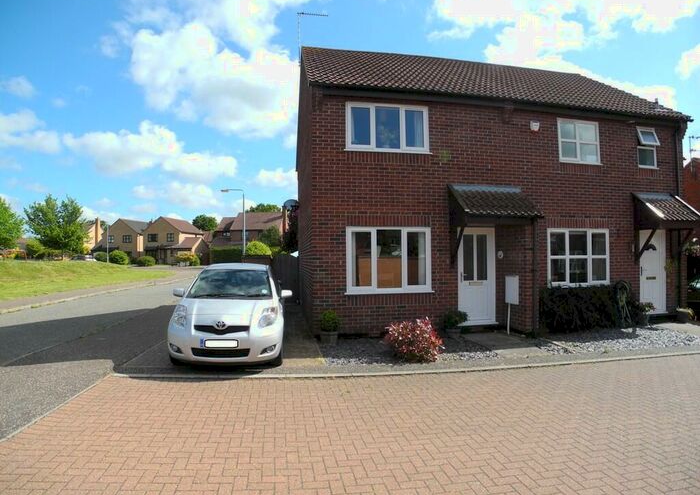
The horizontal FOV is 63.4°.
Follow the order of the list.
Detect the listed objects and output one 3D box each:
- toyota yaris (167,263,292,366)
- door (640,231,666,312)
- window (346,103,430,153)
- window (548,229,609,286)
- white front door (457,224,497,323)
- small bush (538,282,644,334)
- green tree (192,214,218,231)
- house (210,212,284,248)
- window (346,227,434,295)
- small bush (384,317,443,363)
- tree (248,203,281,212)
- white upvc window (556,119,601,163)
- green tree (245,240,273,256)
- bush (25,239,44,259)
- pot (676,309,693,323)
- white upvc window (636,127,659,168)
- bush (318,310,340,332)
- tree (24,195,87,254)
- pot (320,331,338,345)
[{"bbox_3d":[-1.880,0.970,9.450,1.740,1.520,3.780,0,-1,-4],"label":"toyota yaris"},{"bbox_3d":[7.054,0.577,13.168,0.900,2.080,0.100,0,-2,-14],"label":"door"},{"bbox_3d":[0.788,-2.395,11.445,1.790,1.050,0.100,0,-2,-14],"label":"window"},{"bbox_3d":[5.113,0.219,12.654,1.700,1.320,0.110,0,-1,-14],"label":"window"},{"bbox_3d":[2.677,0.598,11.888,0.880,2.080,0.100,0,-1,-14],"label":"white front door"},{"bbox_3d":[5.140,1.309,12.050,2.000,1.030,0.750,0,-2,-14],"label":"small bush"},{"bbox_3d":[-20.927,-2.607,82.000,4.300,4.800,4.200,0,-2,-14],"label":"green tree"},{"bbox_3d":[-13.151,-1.031,73.000,9.800,7.100,8.000,0,-1,2],"label":"house"},{"bbox_3d":[0.788,0.255,11.290,1.790,1.360,0.100,0,-2,-14],"label":"window"},{"bbox_3d":[1.059,1.528,9.300,0.860,0.720,0.800,0,-2,-14],"label":"small bush"},{"bbox_3d":[-13.591,-2.146,90.000,7.200,9.800,7.200,0,-1,-11],"label":"tree"},{"bbox_3d":[5.170,-2.362,12.739,1.210,1.050,0.100,0,-2,-14],"label":"white upvc window"},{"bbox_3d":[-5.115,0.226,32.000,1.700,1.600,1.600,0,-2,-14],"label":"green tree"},{"bbox_3d":[-32.880,0.270,59.000,2.100,2.100,2.100,0,0,0],"label":"bush"},{"bbox_3d":[7.739,1.608,13.100,0.380,0.330,0.360,0,-1,-14],"label":"pot"},{"bbox_3d":[6.989,-2.342,13.268,0.620,1.050,0.180,0,-1,-14],"label":"white upvc window"},{"bbox_3d":[-0.375,1.334,10.350,0.380,0.410,0.380,-1,-2,0],"label":"bush"},{"bbox_3d":[-28.607,-1.943,55.000,5.700,6.100,5.300,0,-2,-14],"label":"tree"},{"bbox_3d":[-0.369,1.645,10.200,0.310,0.250,0.310,0,-1,-14],"label":"pot"}]

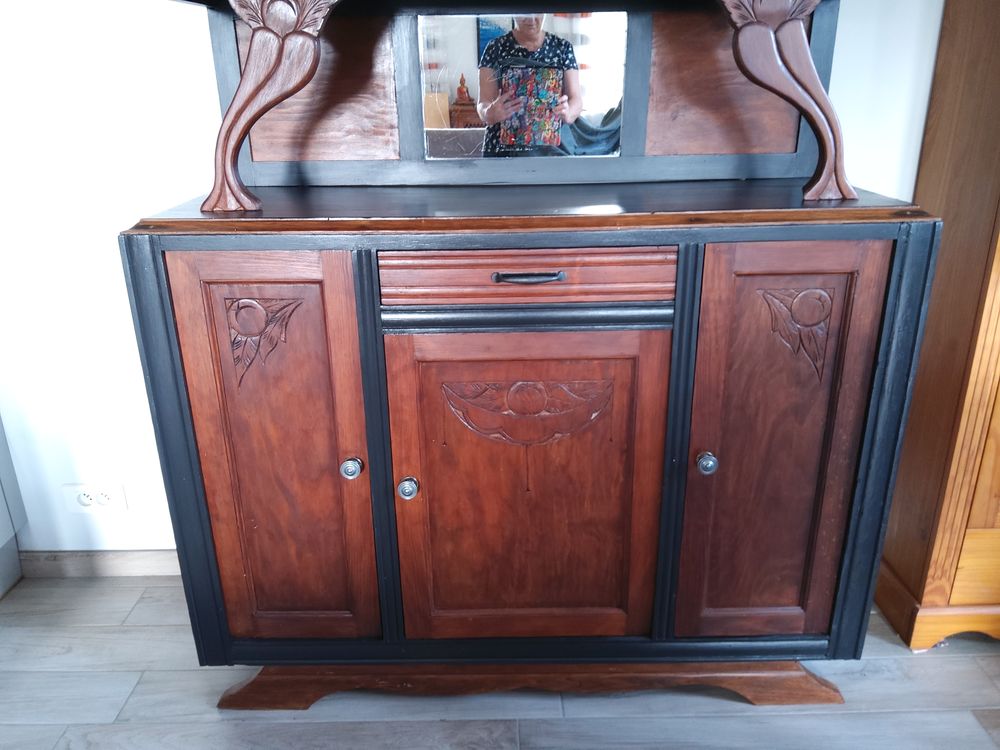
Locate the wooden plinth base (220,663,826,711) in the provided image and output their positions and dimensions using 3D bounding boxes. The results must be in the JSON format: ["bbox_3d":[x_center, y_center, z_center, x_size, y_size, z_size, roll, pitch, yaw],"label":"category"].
[{"bbox_3d":[0.059,0.554,1.692,1.271,0.110,0.400,-1,20,1],"label":"wooden plinth base"}]

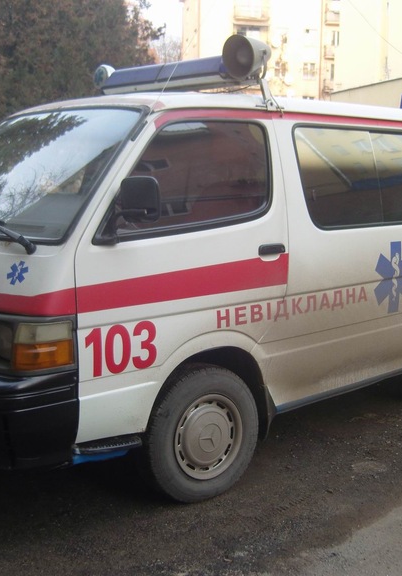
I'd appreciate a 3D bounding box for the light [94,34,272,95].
[{"bbox_3d":[-0.111,-1.153,3.993,0.265,0.216,1.294,-8,12,-42],"label":"light"}]

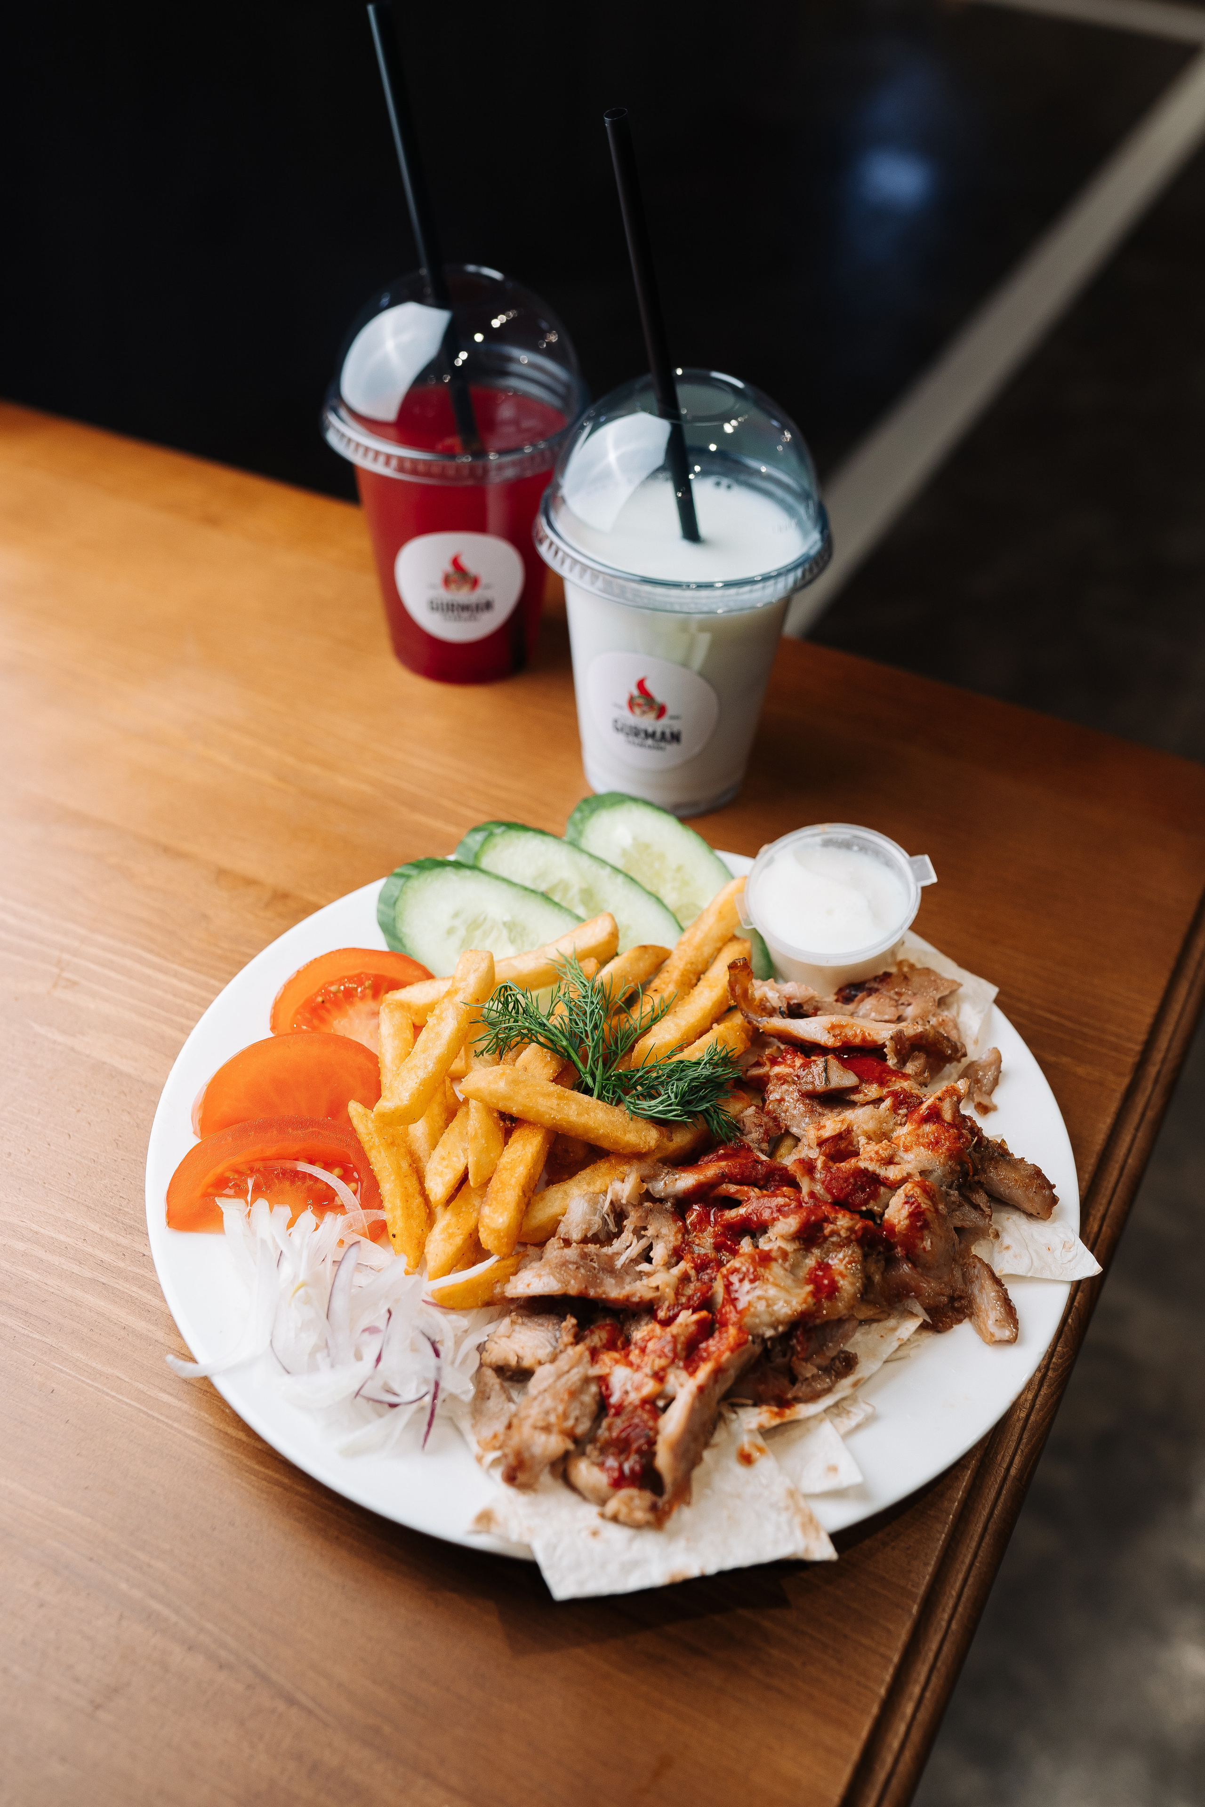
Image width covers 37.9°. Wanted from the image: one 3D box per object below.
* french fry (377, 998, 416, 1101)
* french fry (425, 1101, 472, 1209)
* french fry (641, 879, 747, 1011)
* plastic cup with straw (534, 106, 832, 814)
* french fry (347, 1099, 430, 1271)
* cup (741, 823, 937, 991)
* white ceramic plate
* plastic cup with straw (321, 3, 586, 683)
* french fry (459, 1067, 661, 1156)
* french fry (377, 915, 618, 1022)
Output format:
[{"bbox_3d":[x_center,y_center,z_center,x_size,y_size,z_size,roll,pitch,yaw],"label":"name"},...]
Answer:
[{"bbox_3d":[-0.059,0.044,0.504,0.009,0.009,0.036,0,64,-3],"label":"french fry"},{"bbox_3d":[-0.042,0.067,0.481,0.010,0.010,0.033,11,64,9],"label":"french fry"},{"bbox_3d":[0.026,0.014,0.533,0.011,0.011,0.071,23,48,21],"label":"french fry"},{"bbox_3d":[0.028,-0.138,0.578,0.100,0.232,0.100,2,42,-1],"label":"plastic cup with straw"},{"bbox_3d":[-0.059,0.076,0.476,0.011,0.011,0.052,-17,66,-21],"label":"french fry"},{"bbox_3d":[0.073,0.005,0.545,0.058,0.030,0.052,-8,52,3],"label":"cup"},{"bbox_3d":[0.003,0.073,0.498,0.256,0.024,0.256,2,42,-1],"label":"white ceramic plate"},{"bbox_3d":[-0.052,-0.193,0.633,0.100,0.236,0.100,-1,42,-4],"label":"plastic cup with straw"},{"bbox_3d":[-0.012,0.057,0.477,0.057,0.011,0.011,16,43,5],"label":"french fry"},{"bbox_3d":[-0.030,0.018,0.522,0.075,0.011,0.011,-17,46,-19],"label":"french fry"}]

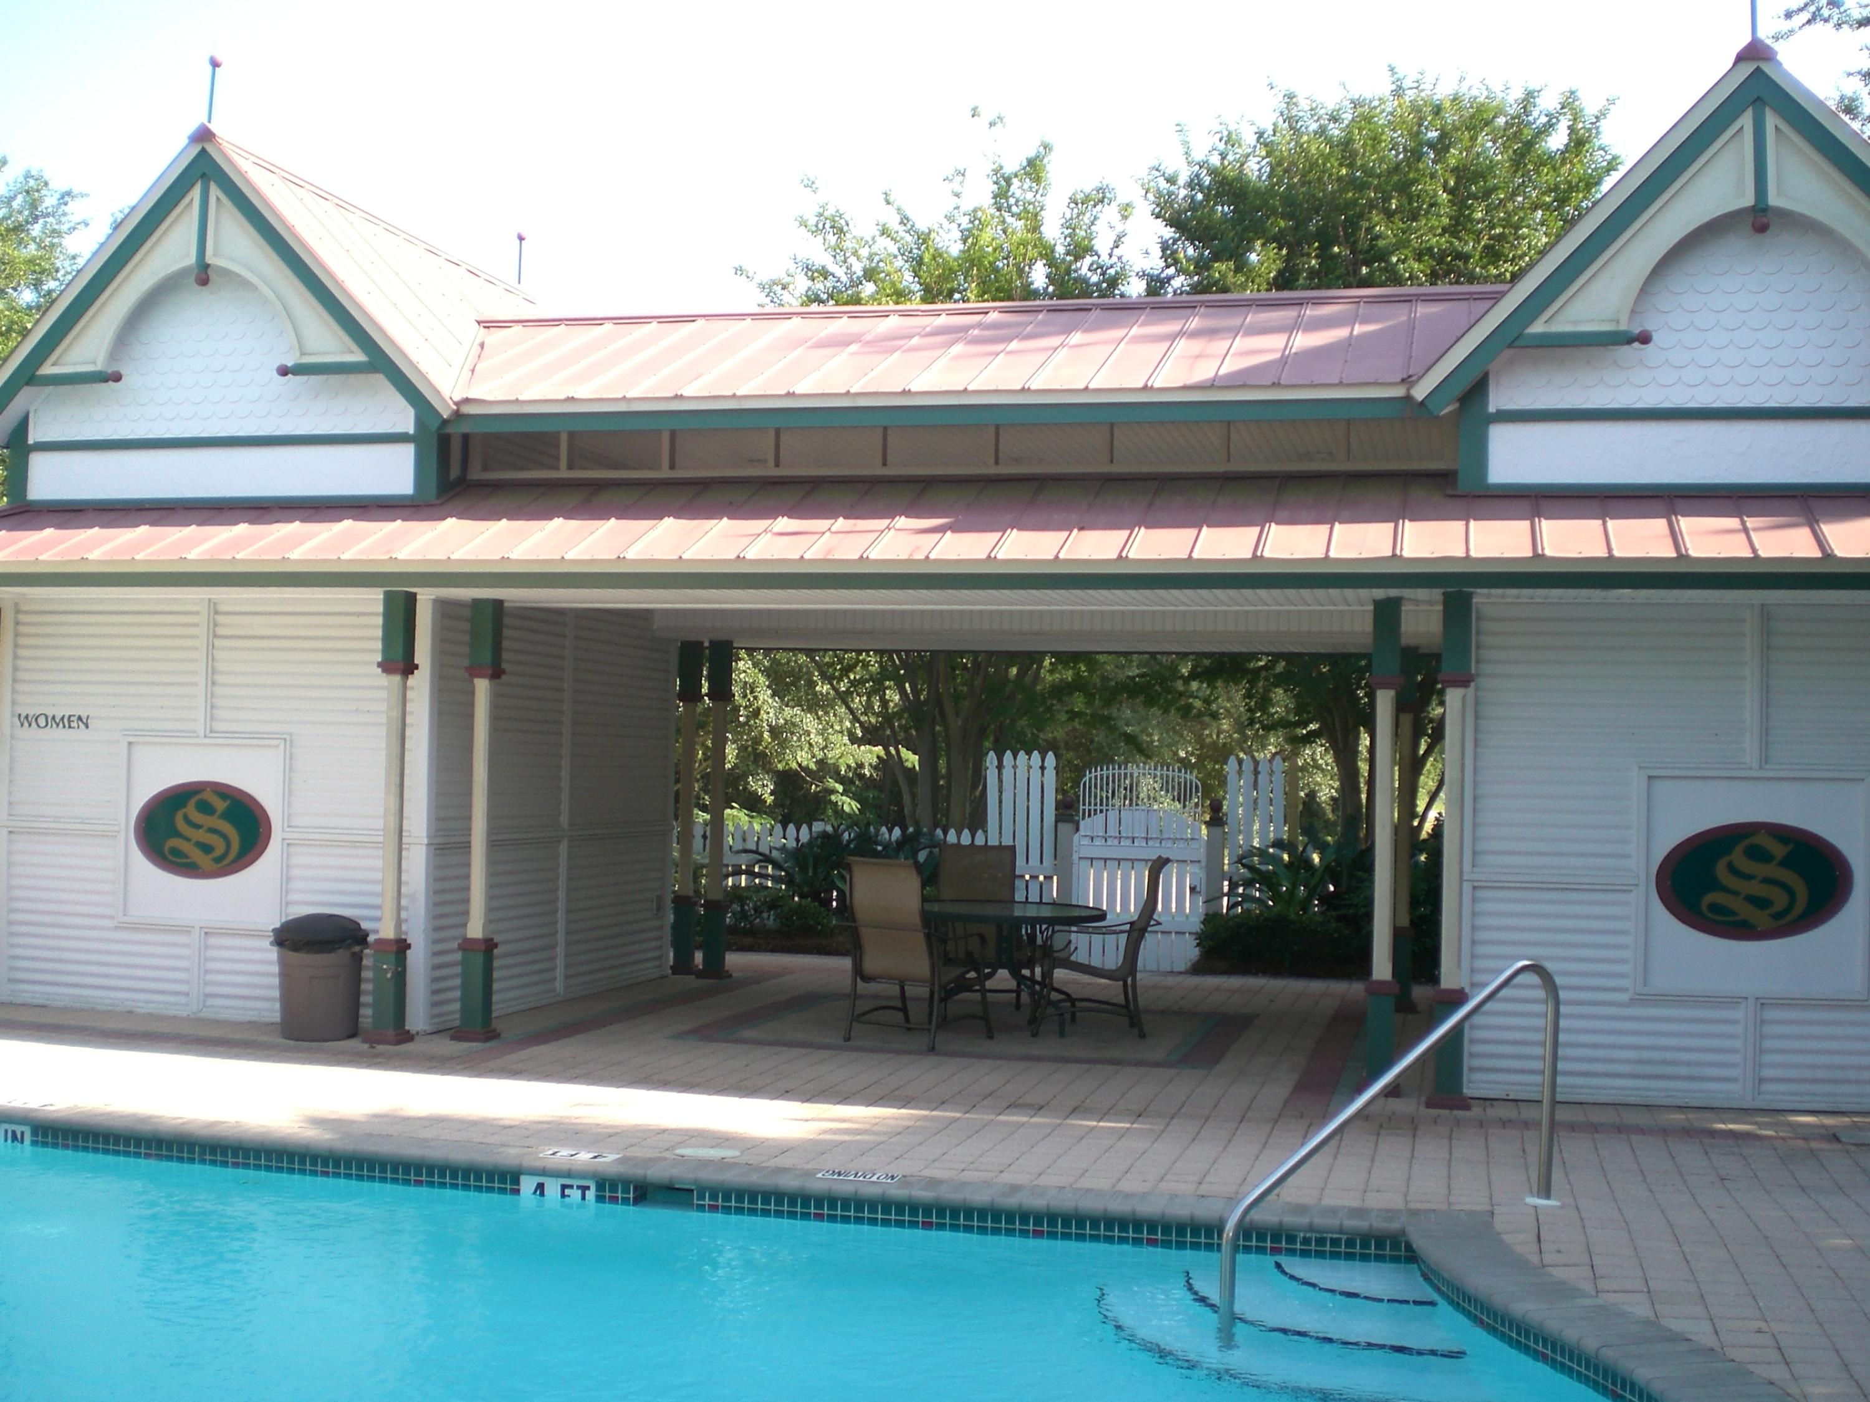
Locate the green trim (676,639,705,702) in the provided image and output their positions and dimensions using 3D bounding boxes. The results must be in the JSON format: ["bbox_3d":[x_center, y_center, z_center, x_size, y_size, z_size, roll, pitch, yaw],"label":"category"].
[{"bbox_3d":[-1.763,-0.210,14.915,0.136,0.433,0.136,1,-2,15],"label":"green trim"}]

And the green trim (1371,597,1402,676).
[{"bbox_3d":[2.215,-0.318,10.047,0.140,0.385,0.140,1,-2,13],"label":"green trim"}]

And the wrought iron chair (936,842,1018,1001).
[{"bbox_3d":[0.310,1.455,12.920,0.620,1.045,0.760,2,-2,-10],"label":"wrought iron chair"}]

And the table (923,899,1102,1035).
[{"bbox_3d":[0.421,1.590,12.223,1.194,0.701,1.194,1,-2,0],"label":"table"}]

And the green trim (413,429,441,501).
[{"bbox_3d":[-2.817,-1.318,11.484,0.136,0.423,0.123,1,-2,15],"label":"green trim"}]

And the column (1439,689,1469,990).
[{"bbox_3d":[2.434,0.642,9.625,0.096,1.405,0.096,1,-2,15],"label":"column"}]

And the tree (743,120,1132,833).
[{"bbox_3d":[0.032,-1.557,18.500,3.700,7.350,3.700,1,-2,13],"label":"tree"}]

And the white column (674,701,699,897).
[{"bbox_3d":[-1.784,0.715,14.885,0.096,1.405,0.096,1,-2,15],"label":"white column"}]

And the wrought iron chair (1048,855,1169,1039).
[{"bbox_3d":[0.982,1.431,12.152,0.762,1.039,0.616,1,-2,-3],"label":"wrought iron chair"}]

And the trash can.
[{"bbox_3d":[-3.330,1.487,11.108,0.516,0.665,0.500,1,-2,0],"label":"trash can"}]

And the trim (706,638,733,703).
[{"bbox_3d":[-1.543,-0.231,14.745,0.145,0.410,0.145,1,-2,13],"label":"trim"}]

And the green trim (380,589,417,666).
[{"bbox_3d":[-2.883,-0.386,11.040,0.136,0.392,0.136,1,-2,15],"label":"green trim"}]

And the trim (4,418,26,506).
[{"bbox_3d":[-5.464,-1.420,12.205,0.140,0.520,0.080,1,-2,13],"label":"trim"}]

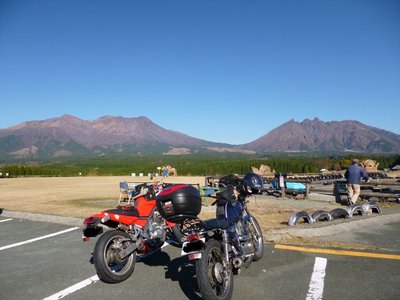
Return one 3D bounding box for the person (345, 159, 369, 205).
[{"bbox_3d":[5.435,1.108,9.600,0.720,1.600,0.460,-1,-2,30],"label":"person"}]

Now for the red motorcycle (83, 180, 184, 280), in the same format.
[{"bbox_3d":[-0.734,1.036,3.974,0.800,1.150,2.100,-12,-7,26],"label":"red motorcycle"}]

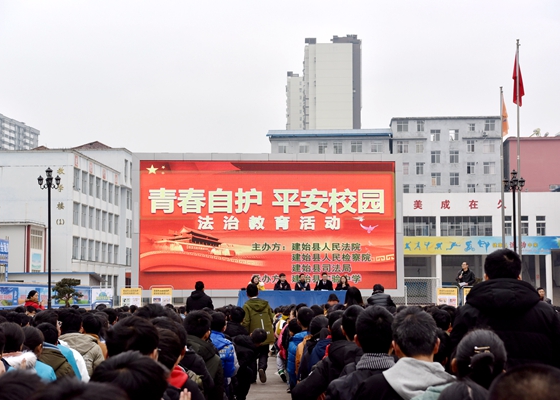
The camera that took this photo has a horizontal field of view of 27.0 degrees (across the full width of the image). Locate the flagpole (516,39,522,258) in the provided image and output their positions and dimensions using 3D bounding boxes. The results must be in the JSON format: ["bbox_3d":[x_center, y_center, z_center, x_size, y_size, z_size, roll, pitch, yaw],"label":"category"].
[{"bbox_3d":[8.613,-0.711,41.686,0.130,10.192,0.130,0,-5,0],"label":"flagpole"}]

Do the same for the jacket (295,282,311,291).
[{"bbox_3d":[0.692,2.790,35.490,0.500,0.620,0.340,0,-5,0],"label":"jacket"}]

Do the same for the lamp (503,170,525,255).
[{"bbox_3d":[7.942,1.698,39.287,0.770,5.411,0.770,0,-5,0],"label":"lamp"}]

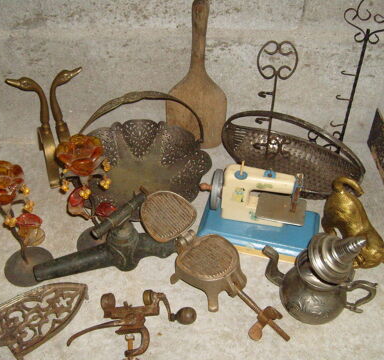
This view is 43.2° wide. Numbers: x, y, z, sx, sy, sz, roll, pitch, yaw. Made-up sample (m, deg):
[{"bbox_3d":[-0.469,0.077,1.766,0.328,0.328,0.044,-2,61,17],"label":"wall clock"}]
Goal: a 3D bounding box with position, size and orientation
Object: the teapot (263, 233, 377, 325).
[{"bbox_3d":[0.203,0.161,0.779,0.190,0.180,0.120,15,43,16],"label":"teapot"}]

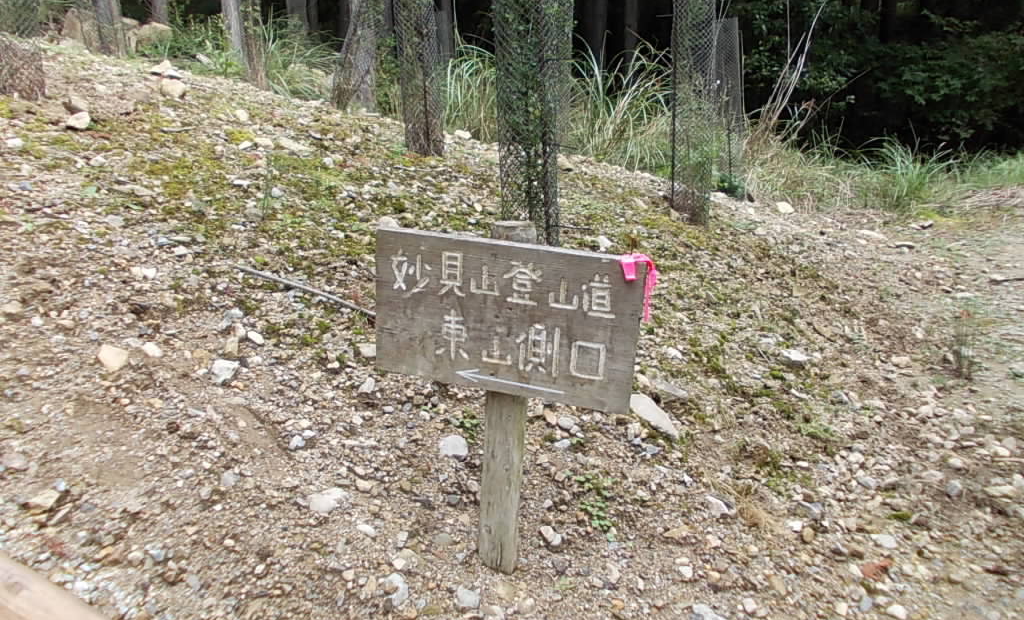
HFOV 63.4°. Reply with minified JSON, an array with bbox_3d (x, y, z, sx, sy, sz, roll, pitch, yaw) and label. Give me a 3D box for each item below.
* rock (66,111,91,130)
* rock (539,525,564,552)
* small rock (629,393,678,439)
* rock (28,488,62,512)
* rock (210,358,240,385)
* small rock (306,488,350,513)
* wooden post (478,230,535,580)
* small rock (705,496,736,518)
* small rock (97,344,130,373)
[{"bbox_3d":[-2.460,-1.075,4.700,0.130,0.085,0.100,-1,13,0],"label":"rock"},{"bbox_3d":[0.108,0.623,2.260,0.066,0.048,0.060,0,18,3],"label":"rock"},{"bbox_3d":[0.488,0.364,2.859,0.100,0.080,0.200,-11,20,-28],"label":"small rock"},{"bbox_3d":[-1.179,0.481,2.093,0.082,0.042,0.065,-12,21,-31],"label":"rock"},{"bbox_3d":[-0.919,0.197,2.656,0.090,0.058,0.070,-7,19,-19],"label":"rock"},{"bbox_3d":[-0.498,0.519,2.246,0.112,0.045,0.080,-5,18,-14],"label":"small rock"},{"bbox_3d":[-0.013,0.218,1.938,0.094,0.833,0.094,7,14,20],"label":"wooden post"},{"bbox_3d":[0.630,0.594,2.502,0.078,0.045,0.065,4,18,15],"label":"small rock"},{"bbox_3d":[-1.257,0.153,2.613,0.100,0.060,0.080,-10,20,-26],"label":"small rock"}]

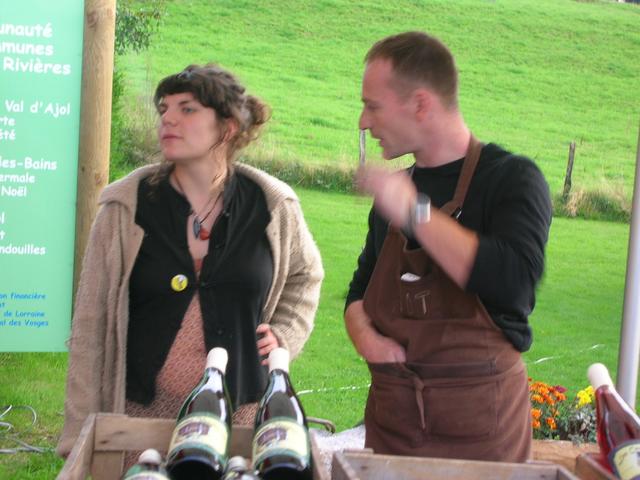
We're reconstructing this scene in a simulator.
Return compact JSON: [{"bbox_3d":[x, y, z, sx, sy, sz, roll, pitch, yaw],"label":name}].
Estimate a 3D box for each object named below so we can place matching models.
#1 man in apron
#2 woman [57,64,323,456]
[{"bbox_3d":[0.222,0.456,2.916,0.500,1.780,0.460,7,7,33],"label":"man in apron"},{"bbox_3d":[-0.316,0.443,3.191,0.580,1.680,0.360,3,6,0],"label":"woman"}]

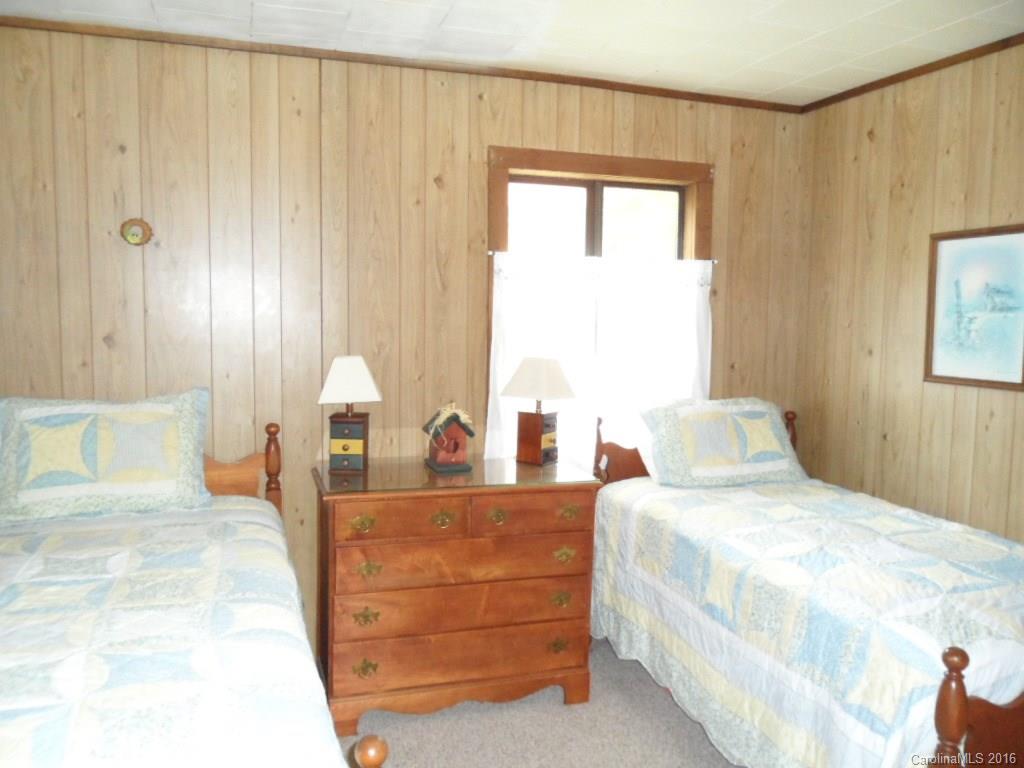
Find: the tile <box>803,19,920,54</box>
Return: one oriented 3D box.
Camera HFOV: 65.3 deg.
[{"bbox_3d":[1.190,-1.187,2.718,0.300,0.020,0.300,-1,7,-18],"label":"tile"}]

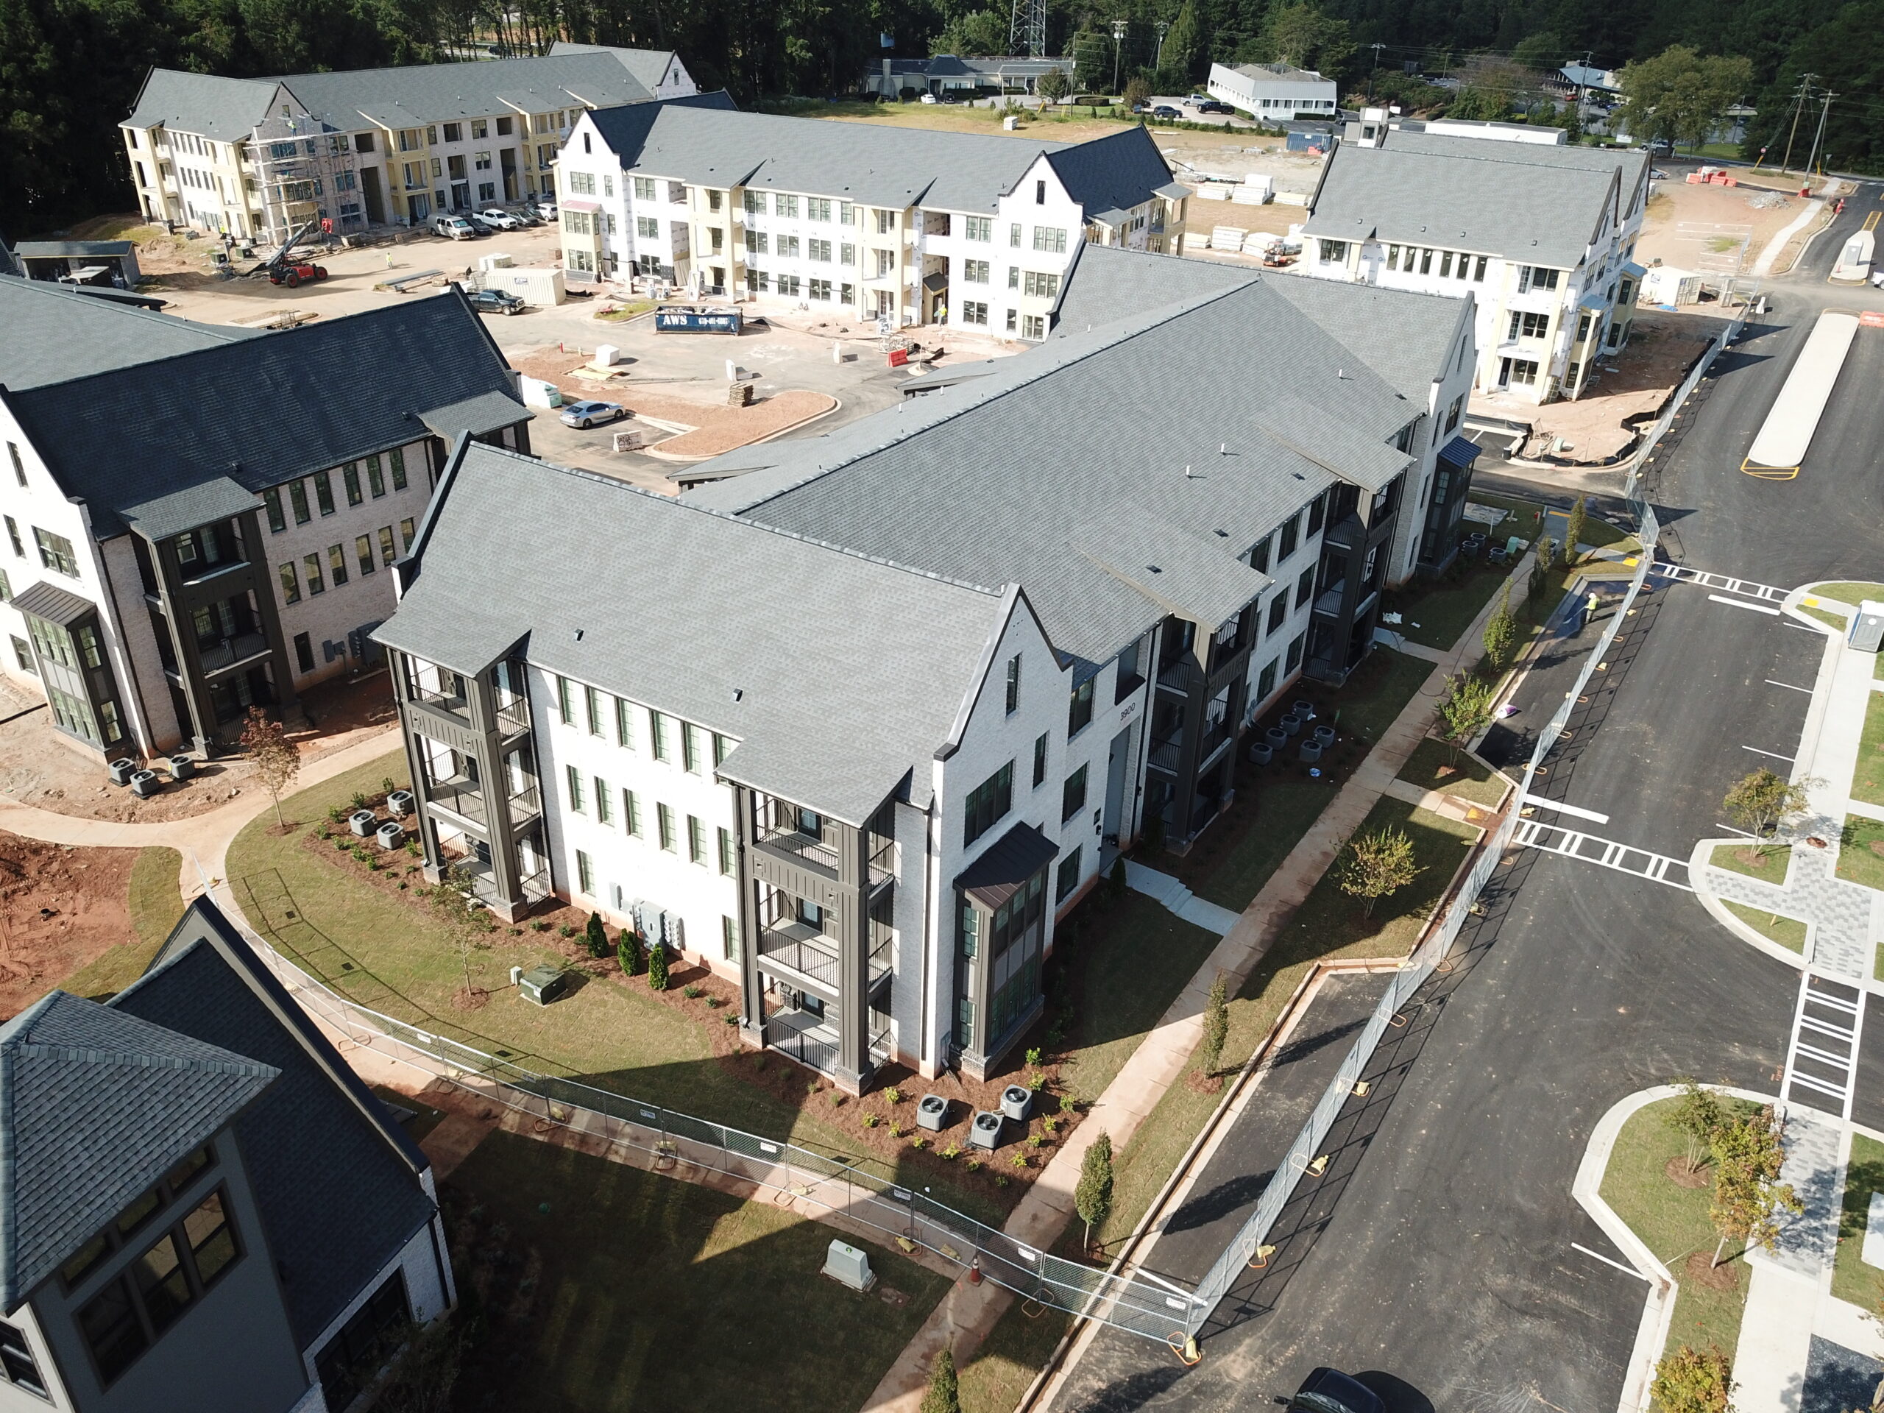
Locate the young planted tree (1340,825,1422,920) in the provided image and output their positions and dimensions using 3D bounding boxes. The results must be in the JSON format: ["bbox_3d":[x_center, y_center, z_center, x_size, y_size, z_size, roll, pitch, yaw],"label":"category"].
[{"bbox_3d":[14.970,5.738,48.595,2.700,3.700,2.700,18,32,28],"label":"young planted tree"}]

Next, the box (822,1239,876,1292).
[{"bbox_3d":[-2.345,13.909,35.459,1.110,0.790,0.580,15,31,23],"label":"box"}]

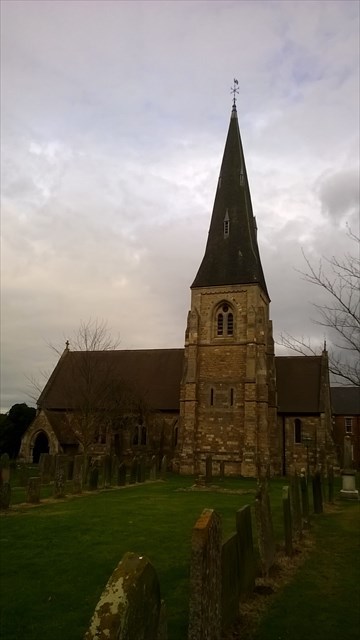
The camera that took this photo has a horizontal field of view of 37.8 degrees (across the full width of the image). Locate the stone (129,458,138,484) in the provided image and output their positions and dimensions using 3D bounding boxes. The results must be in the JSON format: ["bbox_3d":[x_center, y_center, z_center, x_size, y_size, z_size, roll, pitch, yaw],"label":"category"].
[{"bbox_3d":[-1.784,5.973,20.773,0.120,0.950,0.680,-2,-14,19],"label":"stone"}]

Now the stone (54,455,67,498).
[{"bbox_3d":[-3.656,4.882,16.427,0.130,1.308,0.500,-3,-15,19],"label":"stone"}]

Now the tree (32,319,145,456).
[{"bbox_3d":[-3.919,3.567,23.933,5.000,7.410,4.800,2,-14,0],"label":"tree"}]

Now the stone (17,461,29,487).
[{"bbox_3d":[-5.973,5.881,20.127,0.130,0.967,0.520,-3,-15,19],"label":"stone"}]

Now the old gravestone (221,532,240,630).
[{"bbox_3d":[0.464,2.517,5.155,0.100,0.740,0.680,-2,-14,19],"label":"old gravestone"}]

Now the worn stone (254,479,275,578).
[{"bbox_3d":[1.149,2.829,7.201,0.110,1.120,0.720,-5,-15,18],"label":"worn stone"}]

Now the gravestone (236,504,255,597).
[{"bbox_3d":[0.728,2.620,5.959,0.080,0.930,0.660,-2,-14,19],"label":"gravestone"}]

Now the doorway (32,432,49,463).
[{"bbox_3d":[-11.513,10.741,44.322,1.561,2.519,0.400,-3,-15,19],"label":"doorway"}]

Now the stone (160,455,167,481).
[{"bbox_3d":[-0.835,7.717,27.536,0.140,1.305,0.550,-3,-15,19],"label":"stone"}]

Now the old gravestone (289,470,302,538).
[{"bbox_3d":[2.171,3.491,9.953,0.110,1.160,0.700,-4,-15,18],"label":"old gravestone"}]

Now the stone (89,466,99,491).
[{"bbox_3d":[-3.213,5.945,19.738,0.140,0.857,0.550,-3,-15,19],"label":"stone"}]

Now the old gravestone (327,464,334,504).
[{"bbox_3d":[5.061,5.548,17.766,0.150,1.285,0.650,-3,-15,19],"label":"old gravestone"}]

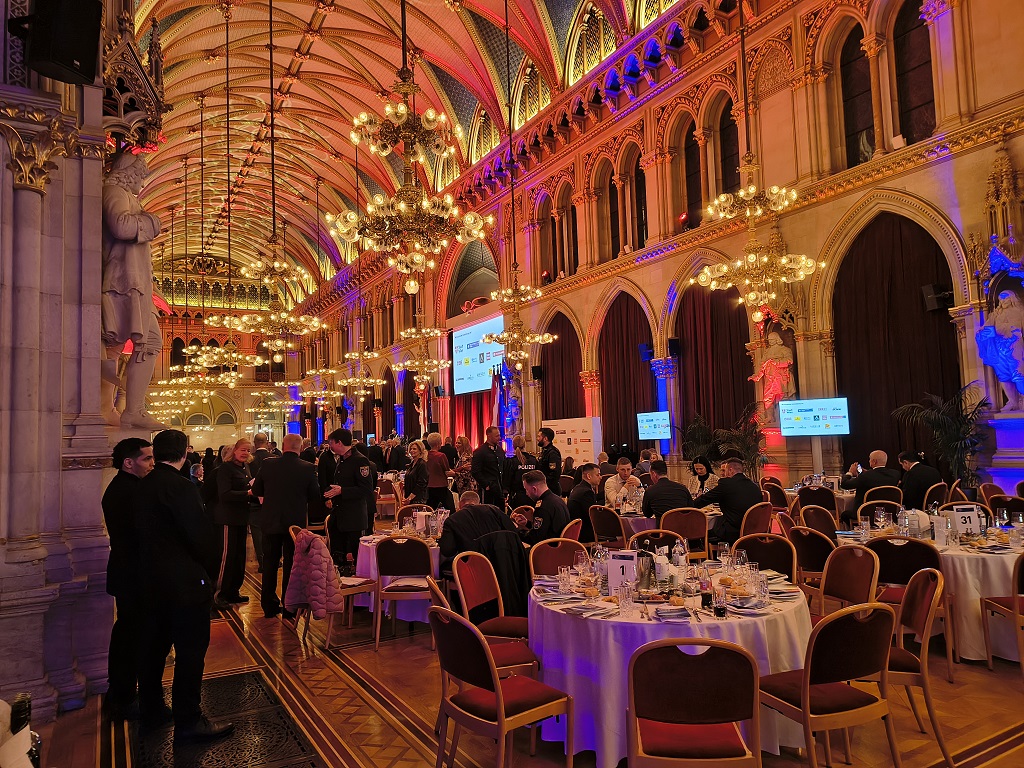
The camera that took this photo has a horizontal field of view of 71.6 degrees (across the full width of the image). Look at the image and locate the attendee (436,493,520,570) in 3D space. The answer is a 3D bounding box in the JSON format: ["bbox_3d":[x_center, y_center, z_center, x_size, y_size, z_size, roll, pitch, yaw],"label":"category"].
[{"bbox_3d":[-0.263,1.487,5.760,0.580,1.180,0.850,1,-5,-34],"label":"attendee"}]

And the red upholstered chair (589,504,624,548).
[{"bbox_3d":[1.161,1.702,7.419,0.560,0.885,0.460,1,-5,-36],"label":"red upholstered chair"}]

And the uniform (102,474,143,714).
[{"bbox_3d":[-2.356,1.270,4.396,0.360,1.480,0.500,0,-5,-25],"label":"uniform"}]

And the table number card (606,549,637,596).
[{"bbox_3d":[0.604,1.034,3.879,0.158,0.241,0.060,-3,-4,17],"label":"table number card"}]

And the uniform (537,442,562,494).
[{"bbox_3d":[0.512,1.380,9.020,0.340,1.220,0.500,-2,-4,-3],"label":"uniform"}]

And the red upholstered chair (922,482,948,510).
[{"bbox_3d":[5.255,1.732,9.105,0.460,0.900,0.530,0,-5,-24],"label":"red upholstered chair"}]

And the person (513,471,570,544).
[{"bbox_3d":[0.099,1.398,6.017,0.820,1.310,0.540,-2,-4,-2],"label":"person"}]

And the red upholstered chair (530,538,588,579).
[{"bbox_3d":[0.461,1.503,4.720,0.480,0.880,0.550,0,-5,-24],"label":"red upholstered chair"}]

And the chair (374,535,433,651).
[{"bbox_3d":[-0.845,1.690,5.941,0.470,0.900,0.560,-3,-4,9],"label":"chair"}]

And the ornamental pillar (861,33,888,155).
[{"bbox_3d":[8.408,-6.567,16.273,0.380,2.800,0.380,0,-5,-30],"label":"ornamental pillar"}]

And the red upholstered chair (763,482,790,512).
[{"bbox_3d":[3.668,1.758,9.436,0.570,0.880,0.490,-1,-4,-14],"label":"red upholstered chair"}]

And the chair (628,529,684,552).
[{"bbox_3d":[1.108,1.507,5.018,0.490,0.880,0.570,-1,-4,-8],"label":"chair"}]

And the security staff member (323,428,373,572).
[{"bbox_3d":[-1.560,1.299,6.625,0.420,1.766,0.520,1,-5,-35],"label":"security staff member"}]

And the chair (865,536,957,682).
[{"bbox_3d":[2.814,1.499,4.969,0.460,0.900,0.530,-5,-5,36],"label":"chair"}]

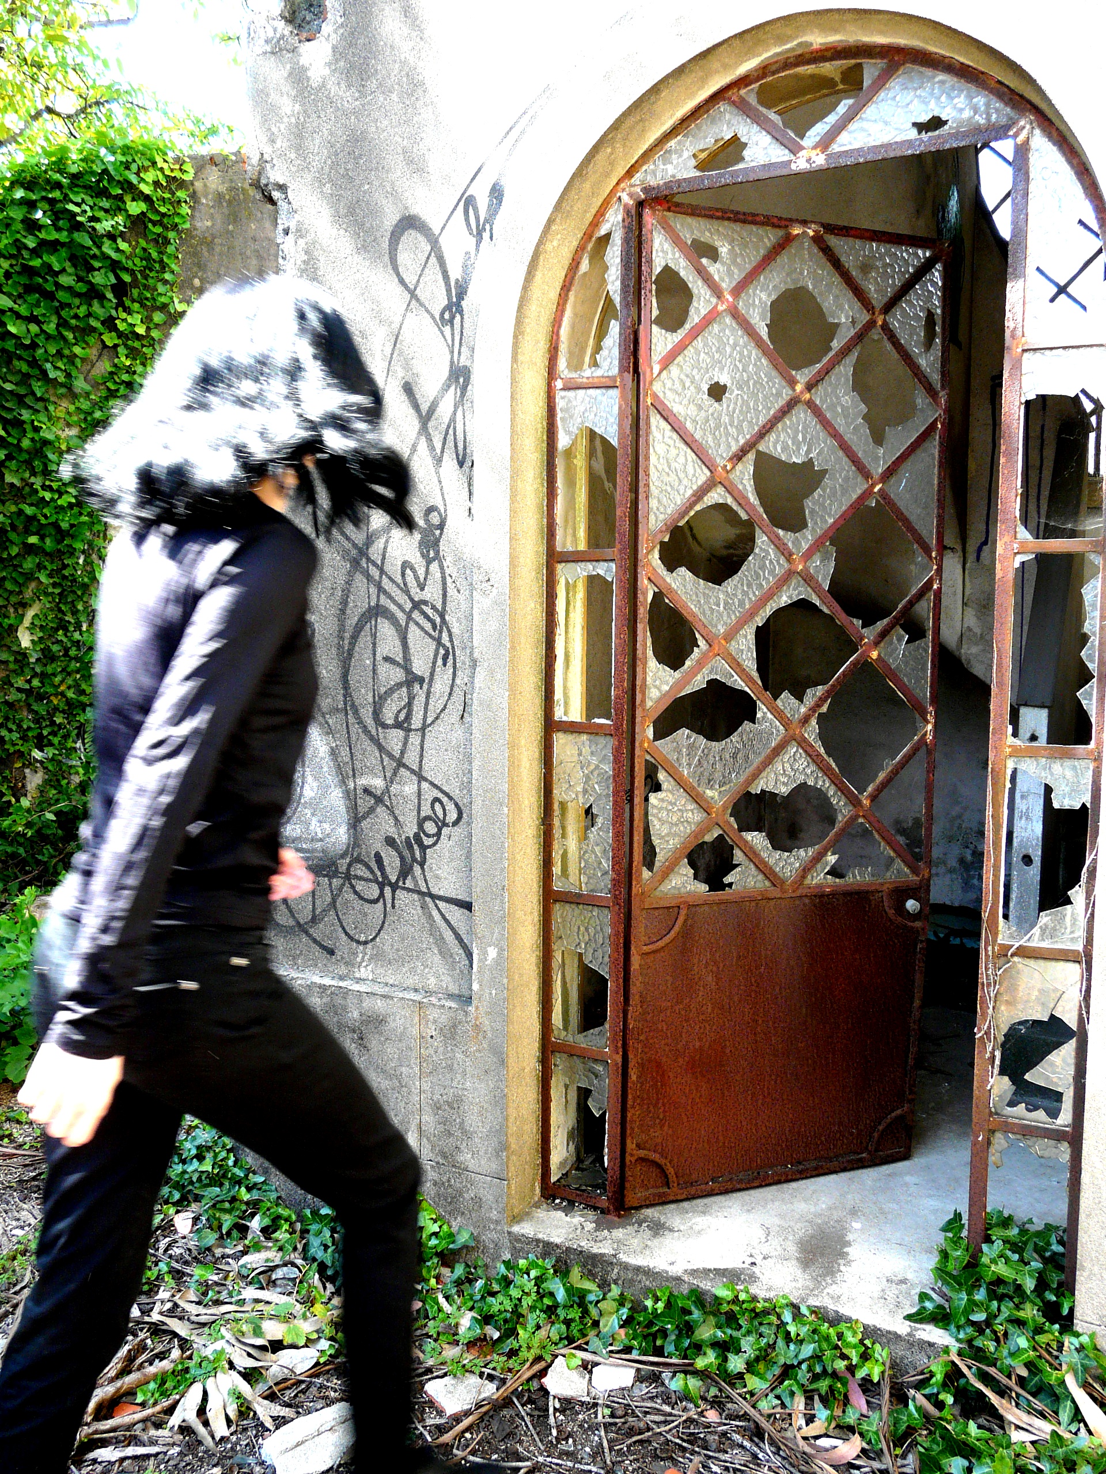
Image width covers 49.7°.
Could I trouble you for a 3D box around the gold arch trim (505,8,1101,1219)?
[{"bbox_3d":[0.410,-0.096,2.102,1.030,2.172,0.154,3,6,27],"label":"gold arch trim"}]

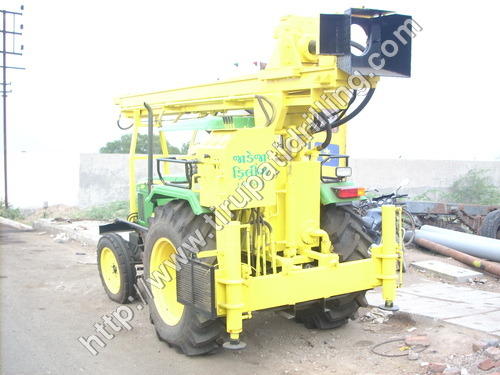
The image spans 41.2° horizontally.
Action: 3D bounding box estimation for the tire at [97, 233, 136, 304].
[{"bbox_3d":[-1.560,0.963,7.786,0.185,0.815,0.815,-4,6,-36],"label":"tire"}]

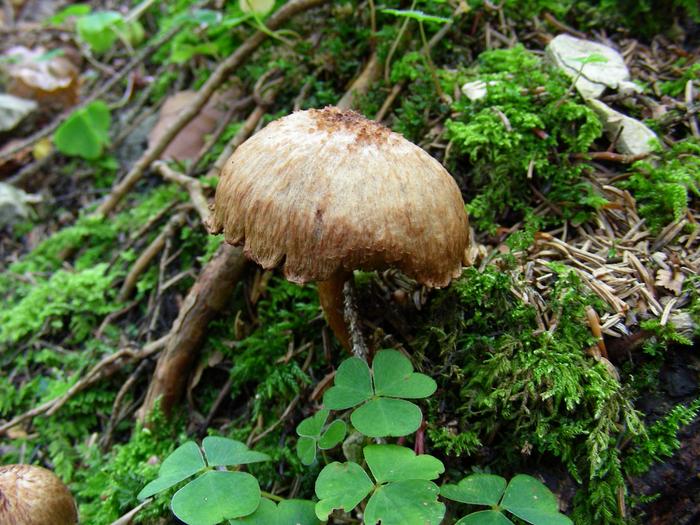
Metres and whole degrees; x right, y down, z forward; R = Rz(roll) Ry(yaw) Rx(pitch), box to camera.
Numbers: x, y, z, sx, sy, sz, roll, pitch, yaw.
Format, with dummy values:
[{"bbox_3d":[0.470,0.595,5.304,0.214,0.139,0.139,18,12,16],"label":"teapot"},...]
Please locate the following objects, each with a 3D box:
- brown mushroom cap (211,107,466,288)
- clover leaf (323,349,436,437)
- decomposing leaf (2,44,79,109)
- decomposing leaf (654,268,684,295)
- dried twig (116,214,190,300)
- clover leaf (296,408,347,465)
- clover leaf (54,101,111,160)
[{"bbox_3d":[-0.003,-0.025,0.218,0.074,0.037,0.071,3,22,-1],"label":"brown mushroom cap"},{"bbox_3d":[0.008,0.035,0.206,0.030,0.006,0.028,0,41,0],"label":"clover leaf"},{"bbox_3d":[-0.200,-0.120,0.500,0.050,0.024,0.040,0,34,0],"label":"decomposing leaf"},{"bbox_3d":[0.110,0.007,0.265,0.011,0.004,0.012,-15,37,9],"label":"decomposing leaf"},{"bbox_3d":[-0.080,-0.003,0.318,0.009,0.009,0.056,8,45,19],"label":"dried twig"},{"bbox_3d":[-0.008,0.048,0.210,0.014,0.005,0.017,-6,49,6],"label":"clover leaf"},{"bbox_3d":[-0.146,-0.072,0.420,0.031,0.010,0.034,-3,60,5],"label":"clover leaf"}]

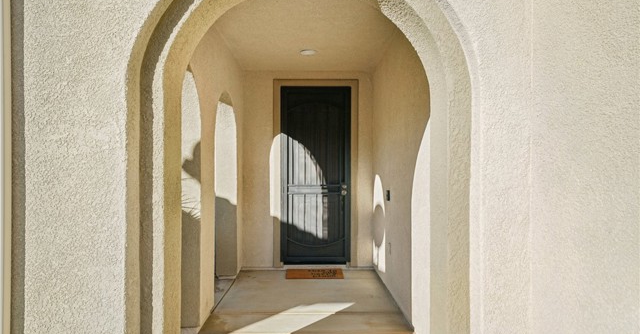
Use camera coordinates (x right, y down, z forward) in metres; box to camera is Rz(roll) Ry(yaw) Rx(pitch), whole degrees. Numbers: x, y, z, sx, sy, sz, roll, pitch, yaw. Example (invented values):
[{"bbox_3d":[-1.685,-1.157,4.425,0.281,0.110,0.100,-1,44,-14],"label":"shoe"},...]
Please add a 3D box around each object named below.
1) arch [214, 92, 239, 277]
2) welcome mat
[{"bbox_3d":[-1.180,0.295,4.900,0.280,2.300,1.360,0,0,-2],"label":"arch"},{"bbox_3d":[-0.066,1.445,5.755,0.760,0.016,0.460,0,0,-2],"label":"welcome mat"}]

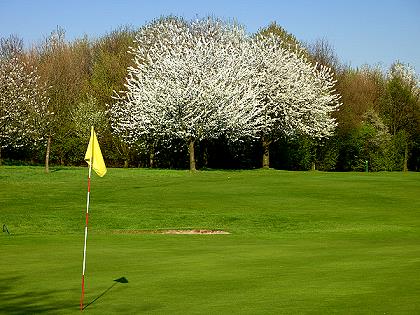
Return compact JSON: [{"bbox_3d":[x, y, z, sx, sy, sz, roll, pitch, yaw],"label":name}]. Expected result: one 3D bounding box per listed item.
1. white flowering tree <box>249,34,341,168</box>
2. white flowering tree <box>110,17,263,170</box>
[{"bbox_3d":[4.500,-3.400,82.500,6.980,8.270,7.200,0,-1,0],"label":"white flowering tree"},{"bbox_3d":[-1.400,-3.770,80.000,9.030,9.210,8.600,0,-1,0],"label":"white flowering tree"}]

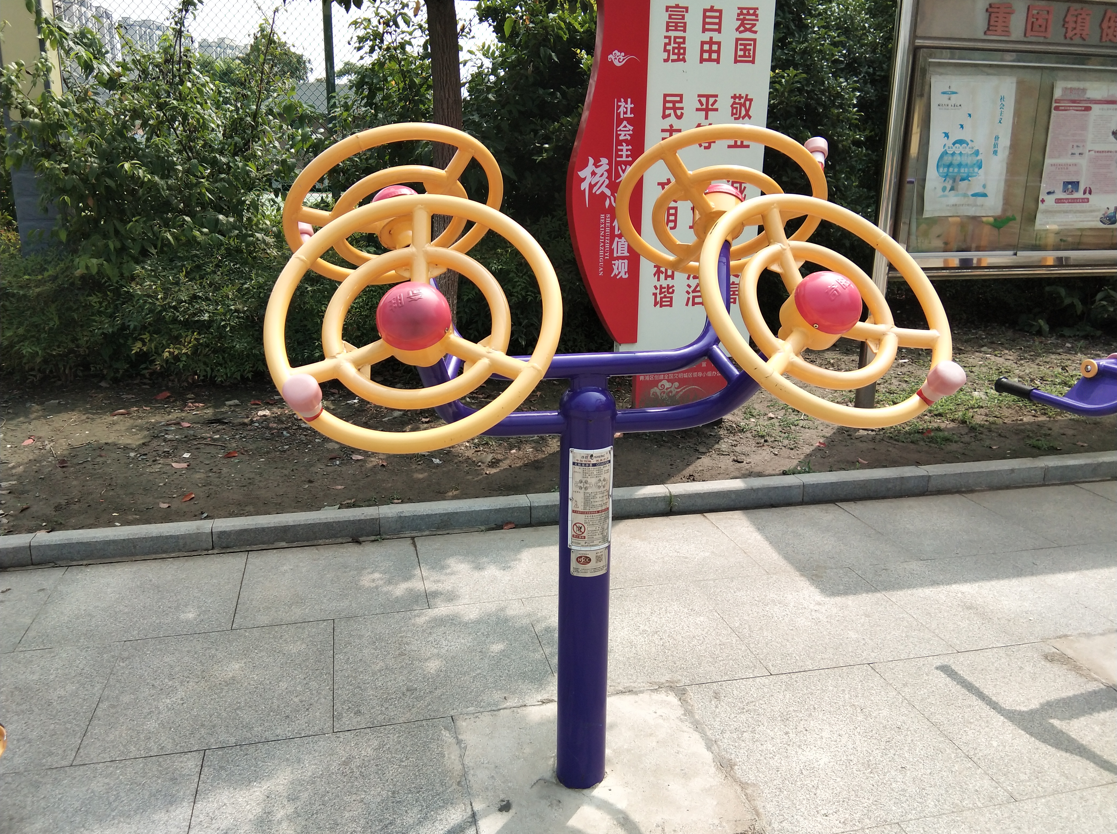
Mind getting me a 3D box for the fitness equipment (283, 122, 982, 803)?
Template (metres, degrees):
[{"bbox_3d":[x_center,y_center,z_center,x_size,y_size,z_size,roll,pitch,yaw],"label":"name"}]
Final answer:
[{"bbox_3d":[0.072,0.137,2.159,1.268,1.482,0.998,-2,16,-11],"label":"fitness equipment"}]

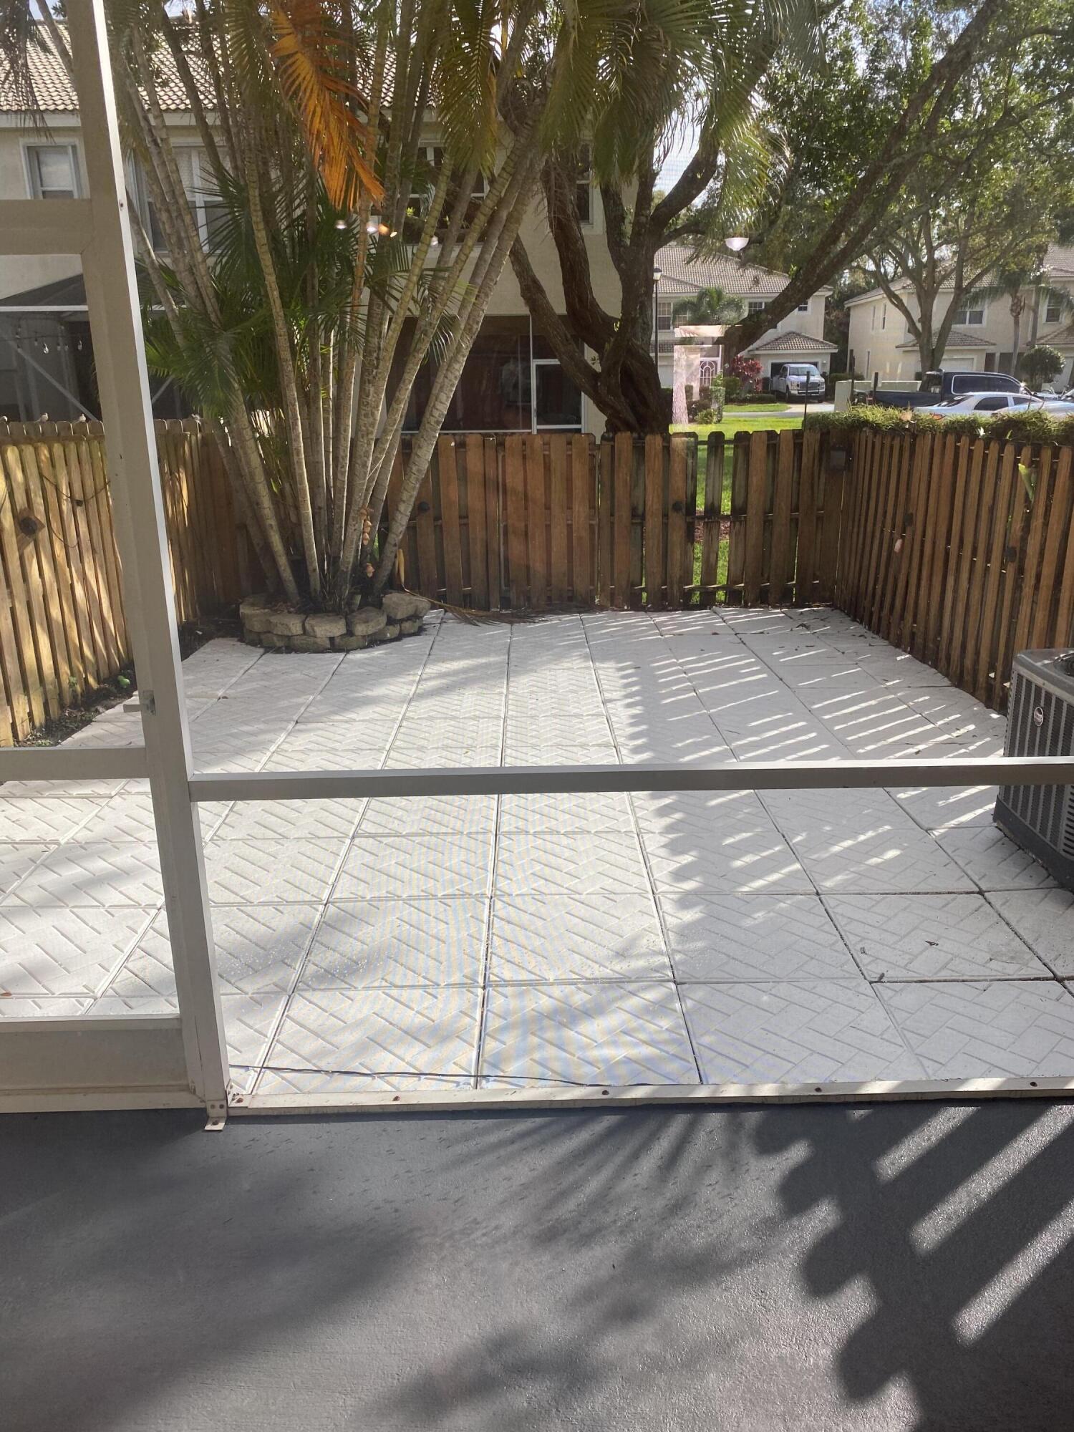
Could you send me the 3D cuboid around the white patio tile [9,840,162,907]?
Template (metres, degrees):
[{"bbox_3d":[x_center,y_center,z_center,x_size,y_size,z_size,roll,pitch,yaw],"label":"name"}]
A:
[{"bbox_3d":[-1.690,0.642,4.243,0.600,0.045,0.600,-1,17,0],"label":"white patio tile"}]

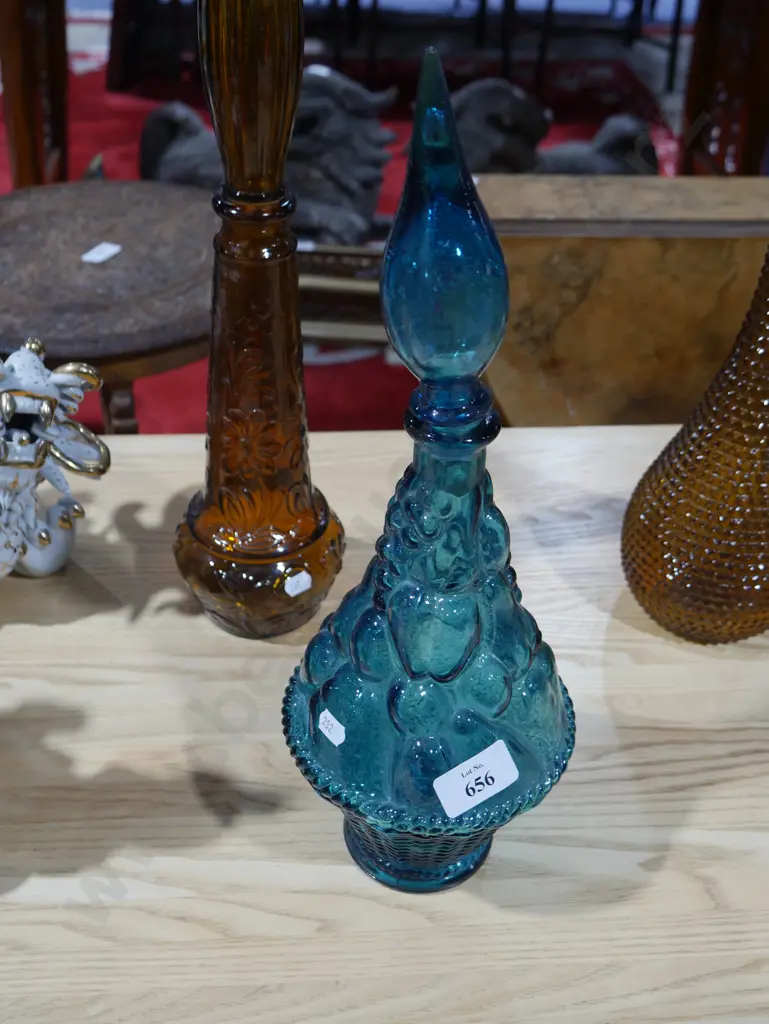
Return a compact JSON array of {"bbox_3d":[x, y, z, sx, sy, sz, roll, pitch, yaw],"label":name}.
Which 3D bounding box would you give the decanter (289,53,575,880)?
[{"bbox_3d":[0.026,0.011,0.470,0.146,0.404,0.146,2,37,0],"label":"decanter"}]

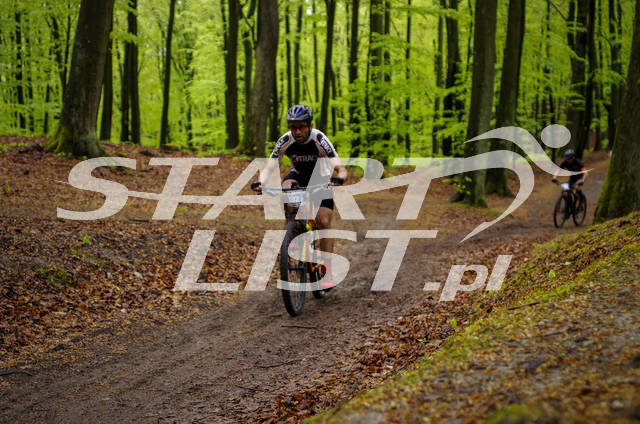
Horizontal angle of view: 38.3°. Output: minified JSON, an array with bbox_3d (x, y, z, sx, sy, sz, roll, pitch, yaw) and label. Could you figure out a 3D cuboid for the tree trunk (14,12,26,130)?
[{"bbox_3d":[-12.336,-5.766,38.000,0.300,4.900,0.300,0,2,-11],"label":"tree trunk"}]

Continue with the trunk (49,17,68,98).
[{"bbox_3d":[-9.353,-5.347,33.000,0.700,3.300,0.400,0,2,-11],"label":"trunk"}]

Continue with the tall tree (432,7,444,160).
[{"bbox_3d":[3.725,-4.039,29.000,0.370,4.590,0.350,1,3,0],"label":"tall tree"}]

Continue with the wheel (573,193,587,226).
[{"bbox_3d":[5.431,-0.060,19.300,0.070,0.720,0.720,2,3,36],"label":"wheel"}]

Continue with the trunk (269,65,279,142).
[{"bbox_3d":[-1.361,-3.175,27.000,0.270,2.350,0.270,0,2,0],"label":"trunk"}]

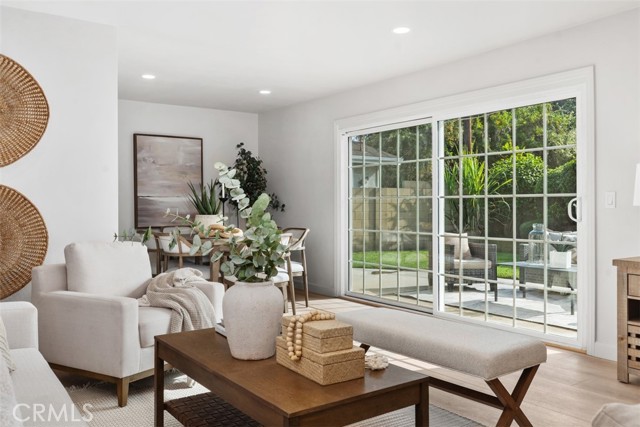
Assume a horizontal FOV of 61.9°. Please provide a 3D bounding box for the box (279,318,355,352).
[{"bbox_3d":[-0.013,0.462,2.071,0.142,0.083,0.262,-1,1,-36],"label":"box"}]

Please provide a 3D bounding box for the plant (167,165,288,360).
[{"bbox_3d":[-0.371,0.203,2.274,0.460,0.800,0.490,0,1,0],"label":"plant"}]

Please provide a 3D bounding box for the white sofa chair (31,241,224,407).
[{"bbox_3d":[-1.211,0.615,3.464,0.810,0.850,0.865,0,1,29],"label":"white sofa chair"}]

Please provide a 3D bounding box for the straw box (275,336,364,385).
[{"bbox_3d":[-0.009,0.556,2.070,0.180,0.102,0.325,-1,1,-36],"label":"straw box"}]

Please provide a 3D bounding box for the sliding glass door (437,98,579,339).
[{"bbox_3d":[1.547,0.025,4.554,0.080,1.880,1.424,-1,1,-36],"label":"sliding glass door"}]

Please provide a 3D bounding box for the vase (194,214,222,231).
[{"bbox_3d":[-1.244,0.147,5.952,0.310,0.210,0.310,-1,1,-36],"label":"vase"}]

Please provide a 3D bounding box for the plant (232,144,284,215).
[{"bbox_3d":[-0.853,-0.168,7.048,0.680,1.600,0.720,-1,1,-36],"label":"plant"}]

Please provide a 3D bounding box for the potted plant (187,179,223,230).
[{"bbox_3d":[-1.277,-0.058,5.950,0.380,0.620,0.400,-1,1,-36],"label":"potted plant"}]

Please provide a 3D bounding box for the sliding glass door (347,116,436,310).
[{"bbox_3d":[0.750,0.011,5.666,0.080,1.880,1.387,-1,1,-36],"label":"sliding glass door"}]

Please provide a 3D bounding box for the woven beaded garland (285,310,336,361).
[{"bbox_3d":[-0.048,0.480,2.106,0.170,0.155,0.140,-1,1,-36],"label":"woven beaded garland"}]

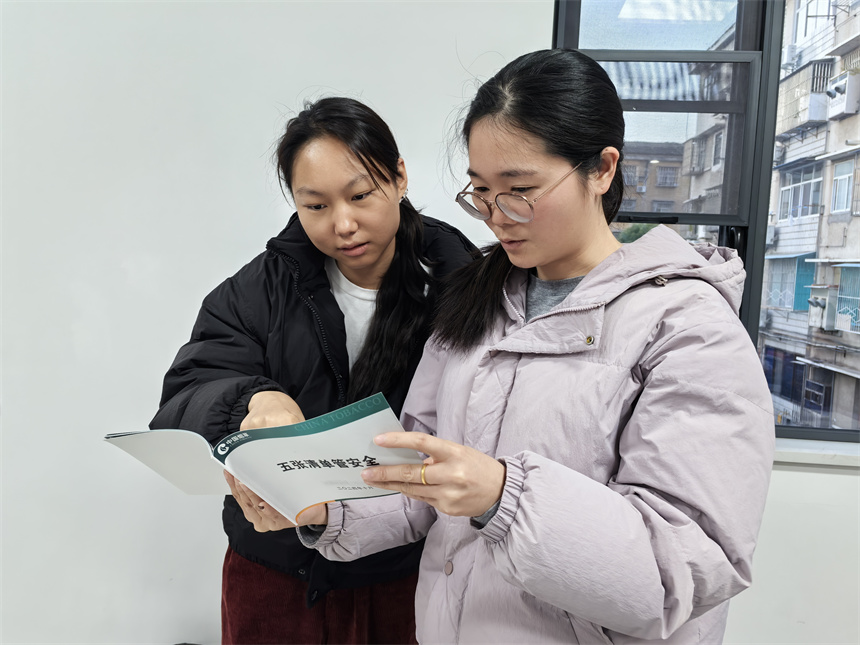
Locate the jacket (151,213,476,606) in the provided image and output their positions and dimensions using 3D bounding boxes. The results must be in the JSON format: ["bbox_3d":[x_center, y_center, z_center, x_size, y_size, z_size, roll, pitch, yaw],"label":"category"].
[{"bbox_3d":[-0.125,0.105,0.905,0.500,0.560,0.380,3,4,-3],"label":"jacket"}]

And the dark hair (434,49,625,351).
[{"bbox_3d":[0.131,-0.139,0.775,0.220,0.345,0.200,0,5,-38],"label":"dark hair"}]

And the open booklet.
[{"bbox_3d":[-0.187,0.171,0.747,0.380,0.060,0.155,-10,-47,25],"label":"open booklet"}]

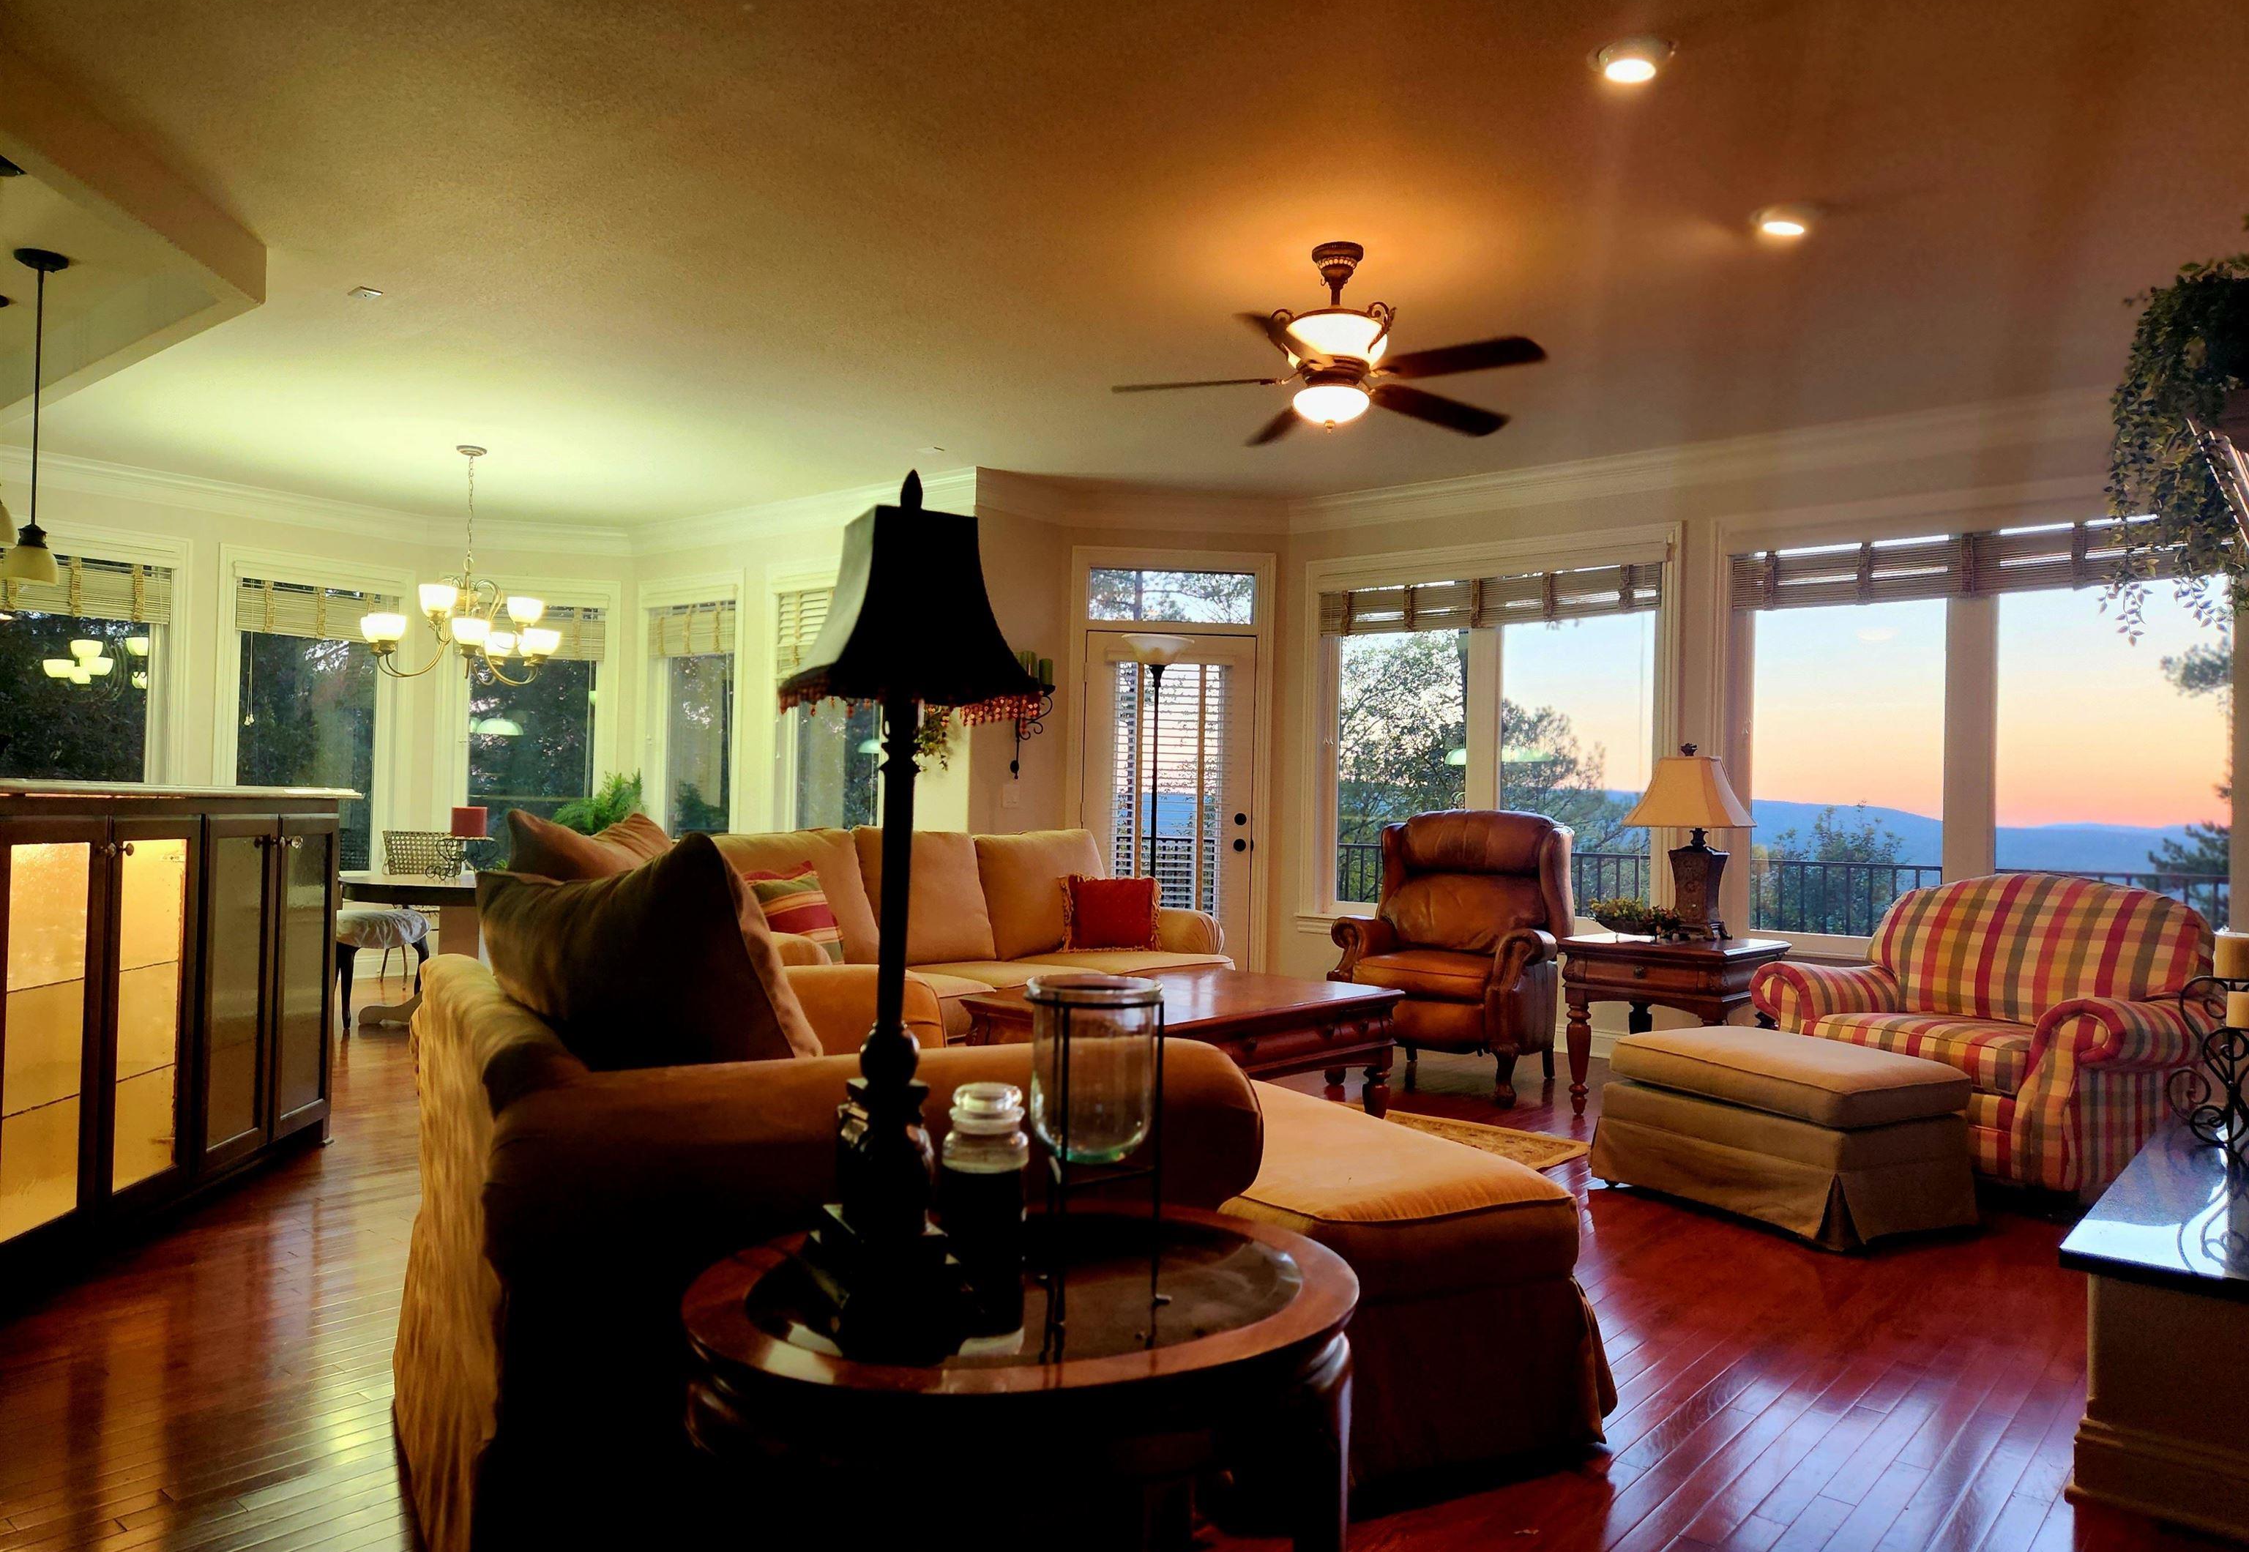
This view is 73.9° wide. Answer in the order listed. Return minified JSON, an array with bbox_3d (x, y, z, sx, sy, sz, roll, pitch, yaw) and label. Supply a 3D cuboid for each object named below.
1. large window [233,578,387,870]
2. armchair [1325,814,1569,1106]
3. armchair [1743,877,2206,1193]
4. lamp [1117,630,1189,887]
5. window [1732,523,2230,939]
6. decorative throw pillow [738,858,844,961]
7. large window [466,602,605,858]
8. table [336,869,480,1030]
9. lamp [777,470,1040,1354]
[{"bbox_3d":[-4.737,-0.274,8.703,0.090,1.650,0.890,1,-1,35],"label":"large window"},{"bbox_3d":[1.435,0.705,6.207,0.830,1.115,0.910,1,-1,37],"label":"armchair"},{"bbox_3d":[2.927,0.811,5.080,0.900,0.950,1.170,2,-1,-34],"label":"armchair"},{"bbox_3d":[0.128,0.311,6.536,0.320,1.856,0.320,1,-1,3],"label":"lamp"},{"bbox_3d":[3.333,-0.159,5.927,1.785,1.635,0.100,0,-1,40],"label":"window"},{"bbox_3d":[-1.192,0.501,5.144,0.150,0.450,0.450,-22,-17,38],"label":"decorative throw pillow"},{"bbox_3d":[-3.685,-0.245,9.320,0.830,1.640,0.090,2,-1,-17],"label":"large window"},{"bbox_3d":[-3.142,0.828,7.074,1.250,0.700,1.250,2,-1,-24],"label":"table"},{"bbox_3d":[-0.229,0.120,1.597,0.220,0.885,0.240,2,-1,-27],"label":"lamp"}]

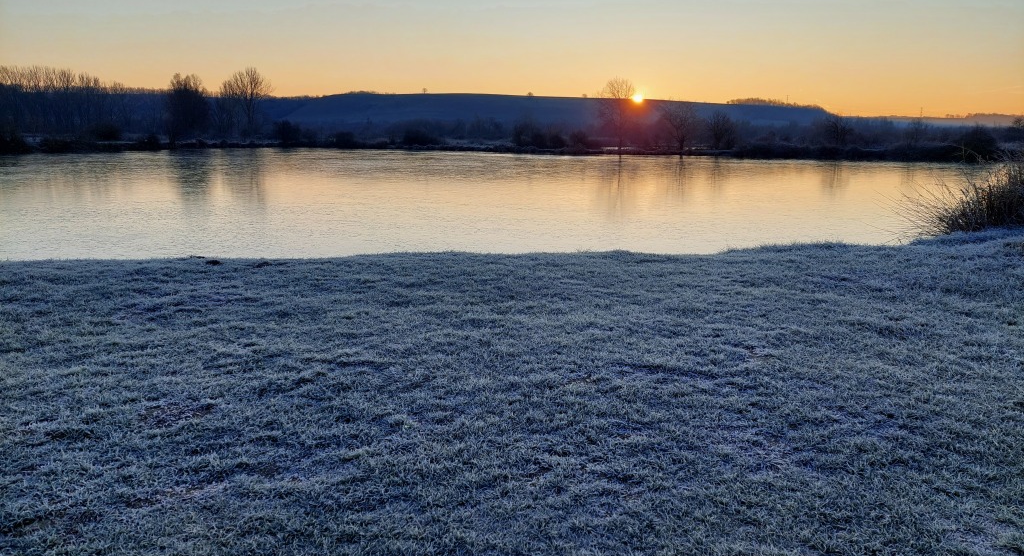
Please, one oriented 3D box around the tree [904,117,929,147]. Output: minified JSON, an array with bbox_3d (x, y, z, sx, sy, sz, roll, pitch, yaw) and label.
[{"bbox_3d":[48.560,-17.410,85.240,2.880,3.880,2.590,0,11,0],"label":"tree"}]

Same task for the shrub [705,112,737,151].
[{"bbox_3d":[24.450,-17.060,83.270,3.750,4.600,3.380,0,11,0],"label":"shrub"}]

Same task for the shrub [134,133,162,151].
[{"bbox_3d":[-57.320,-21.520,111.950,4.420,2.790,3.970,0,11,0],"label":"shrub"}]

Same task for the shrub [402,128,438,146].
[{"bbox_3d":[-14.920,-22.870,115.760,5.870,2.960,5.280,0,11,0],"label":"shrub"}]

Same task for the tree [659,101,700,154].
[{"bbox_3d":[19.620,-17.570,83.170,4.920,6.300,4.430,0,11,0],"label":"tree"}]

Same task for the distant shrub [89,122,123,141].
[{"bbox_3d":[-71.780,-25.780,125.380,6.000,3.290,5.400,0,11,0],"label":"distant shrub"}]

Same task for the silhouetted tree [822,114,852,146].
[{"bbox_3d":[35.480,-15.860,77.390,3.270,3.840,2.940,0,11,0],"label":"silhouetted tree"}]

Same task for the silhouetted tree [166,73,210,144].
[{"bbox_3d":[-58.550,-30.500,128.510,7.960,13.040,7.170,0,11,0],"label":"silhouetted tree"}]

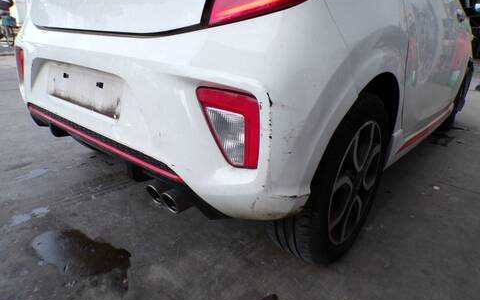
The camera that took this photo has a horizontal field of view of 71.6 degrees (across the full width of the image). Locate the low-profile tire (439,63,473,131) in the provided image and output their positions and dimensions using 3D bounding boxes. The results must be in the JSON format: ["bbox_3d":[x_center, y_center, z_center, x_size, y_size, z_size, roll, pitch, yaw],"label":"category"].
[{"bbox_3d":[1.873,-0.470,2.964,0.195,0.580,0.580,18,25,36],"label":"low-profile tire"}]

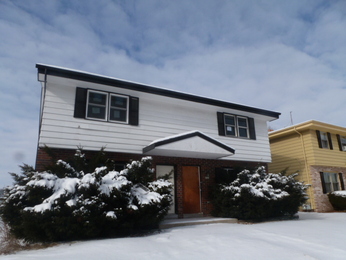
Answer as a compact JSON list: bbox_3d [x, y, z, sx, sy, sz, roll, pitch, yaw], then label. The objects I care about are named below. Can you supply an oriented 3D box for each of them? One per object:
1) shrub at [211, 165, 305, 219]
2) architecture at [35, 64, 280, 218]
[{"bbox_3d":[4.101,2.882,11.068,4.400,2.200,2.500,7,-15,-28],"label":"shrub"},{"bbox_3d":[-1.253,1.601,13.527,11.700,5.900,8.600,7,-15,-28],"label":"architecture"}]

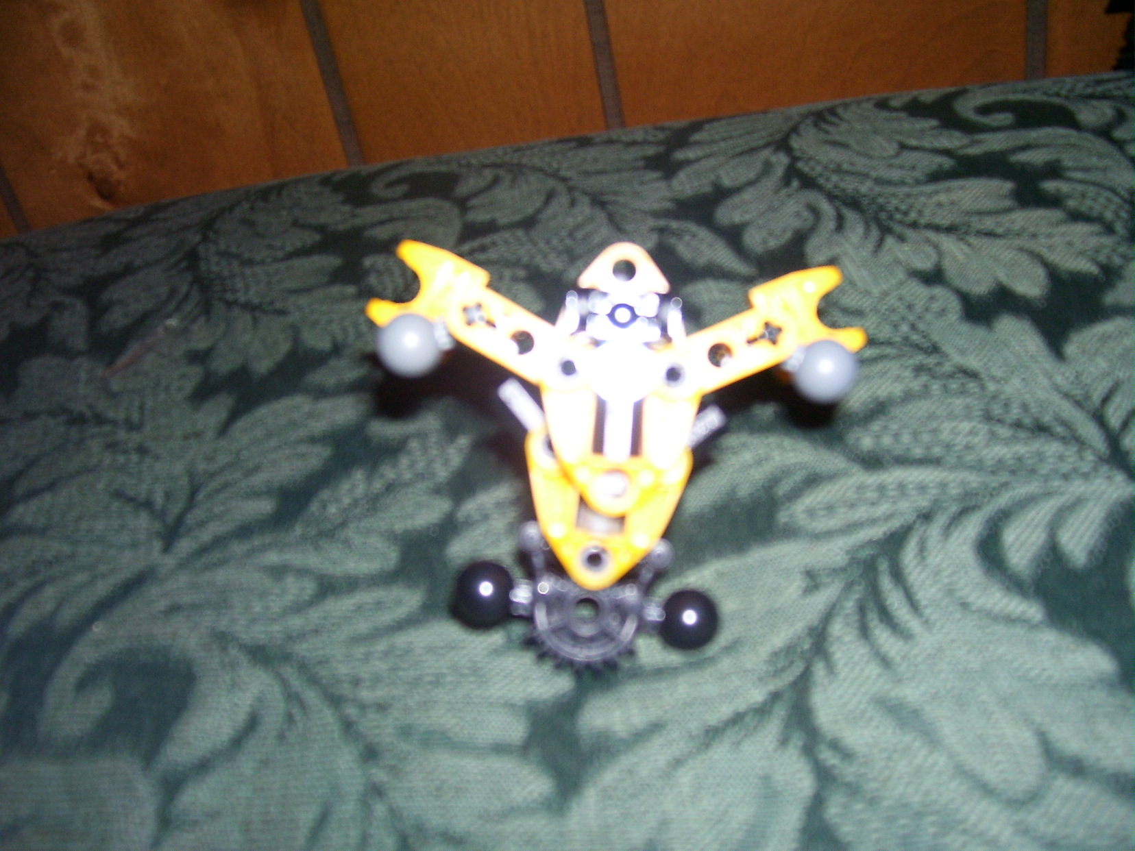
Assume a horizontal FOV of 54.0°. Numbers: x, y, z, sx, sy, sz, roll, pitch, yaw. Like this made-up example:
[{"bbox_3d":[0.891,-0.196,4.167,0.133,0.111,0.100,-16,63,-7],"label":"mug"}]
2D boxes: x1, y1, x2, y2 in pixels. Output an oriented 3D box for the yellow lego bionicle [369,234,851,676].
[{"bbox_3d":[0.005,0.006,0.185,0.077,0.072,0.046,5,7,-1],"label":"yellow lego bionicle"}]

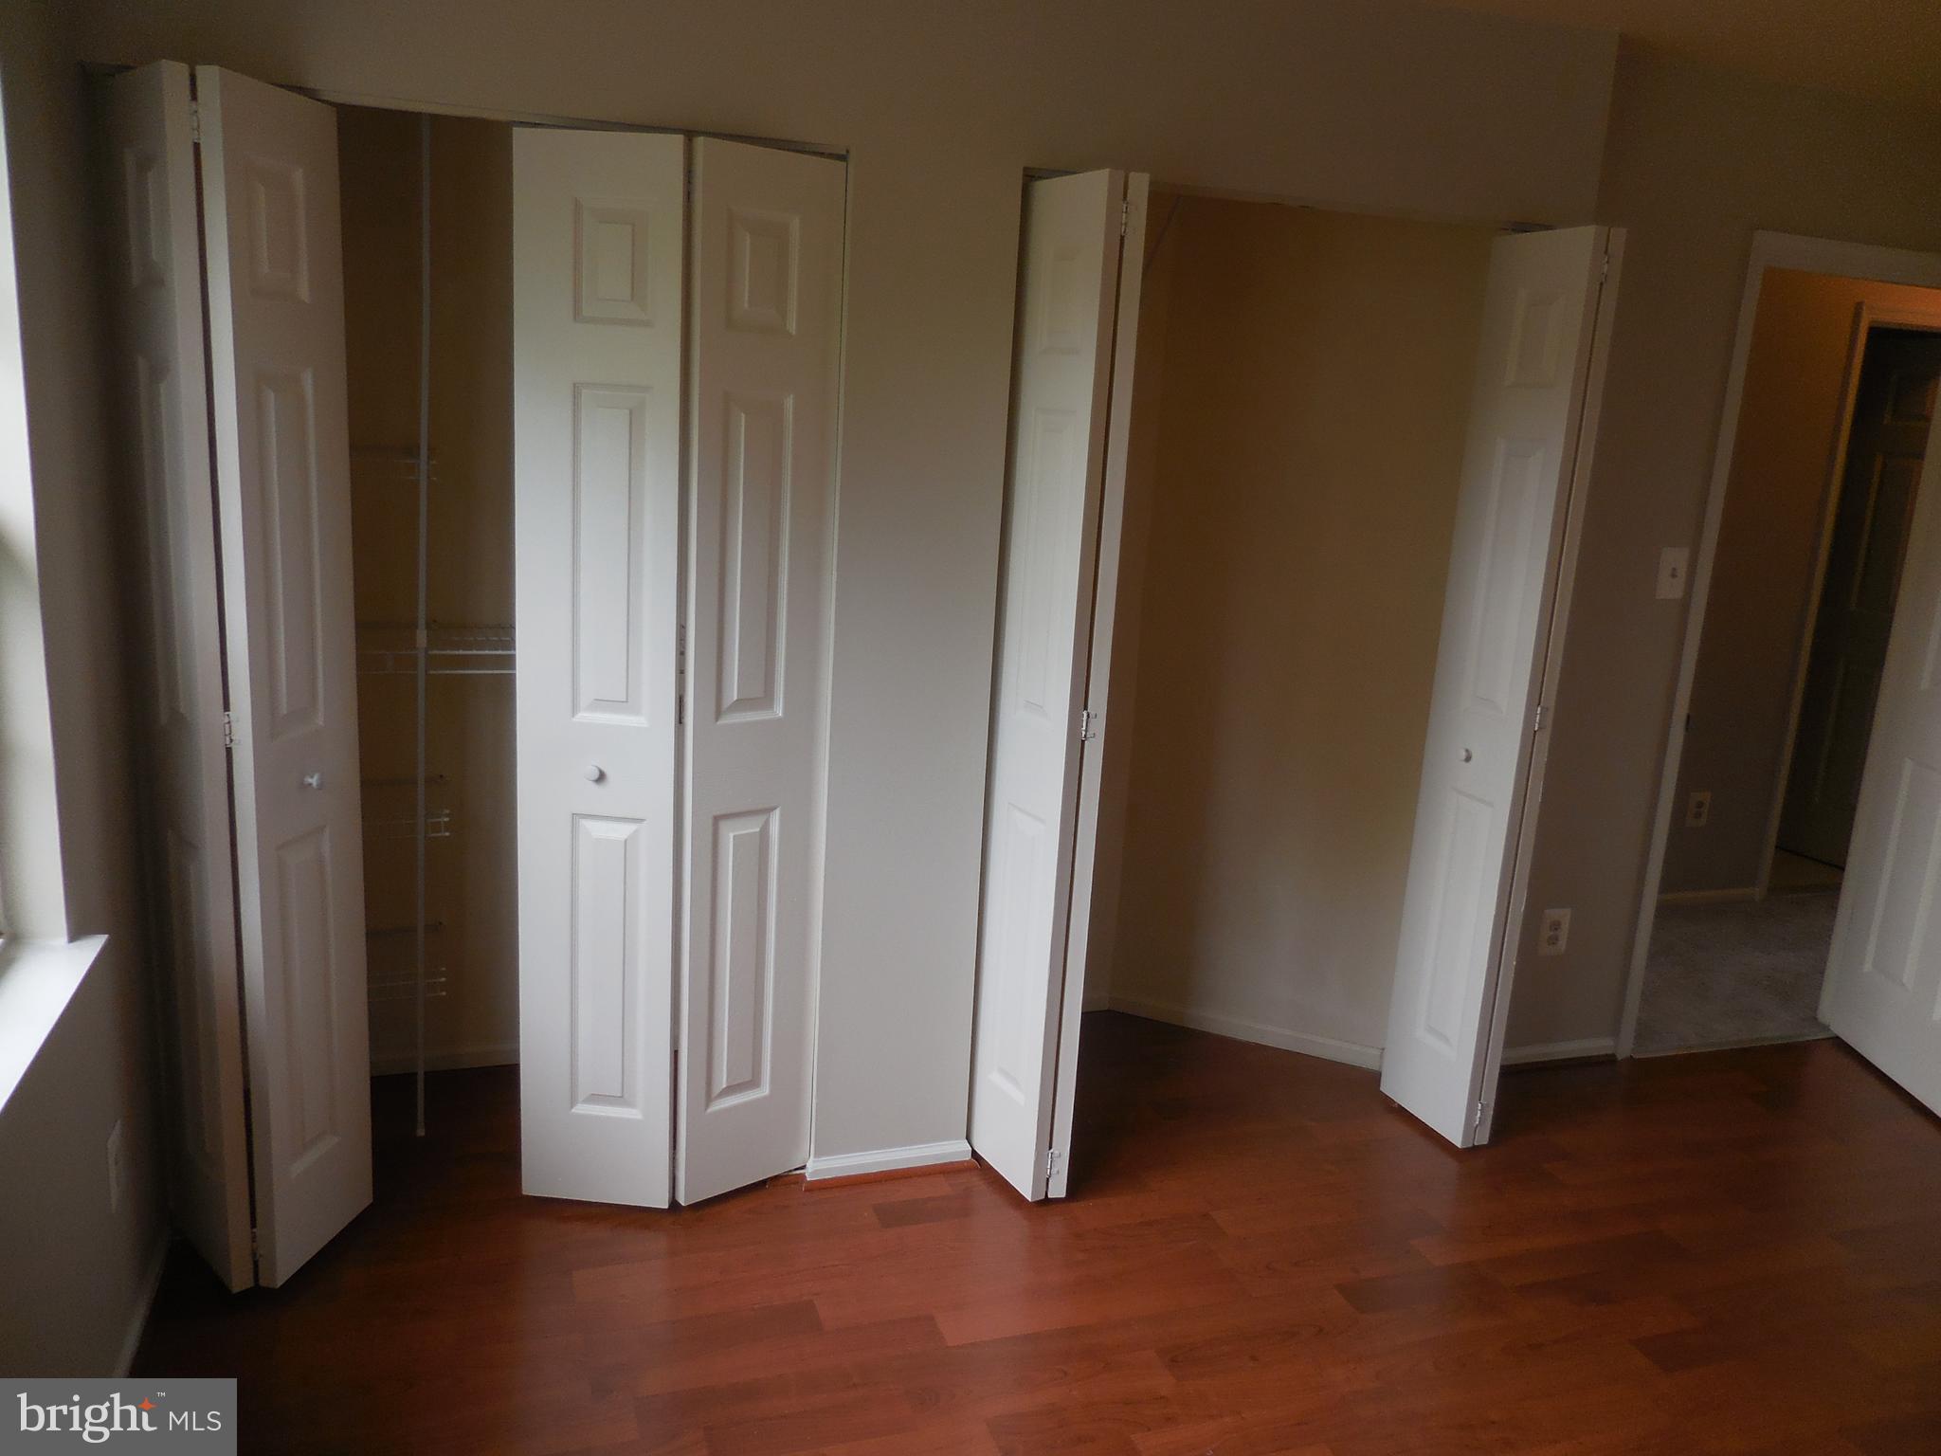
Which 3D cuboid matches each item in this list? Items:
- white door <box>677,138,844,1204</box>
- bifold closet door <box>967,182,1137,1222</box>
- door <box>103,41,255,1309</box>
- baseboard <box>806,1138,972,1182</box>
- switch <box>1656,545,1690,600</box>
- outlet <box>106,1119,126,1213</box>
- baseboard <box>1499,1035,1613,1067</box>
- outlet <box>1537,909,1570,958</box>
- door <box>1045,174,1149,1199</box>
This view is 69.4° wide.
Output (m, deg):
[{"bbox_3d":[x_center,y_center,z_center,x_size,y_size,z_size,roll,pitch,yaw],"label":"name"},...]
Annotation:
[{"bbox_3d":[-0.407,-0.039,2.678,0.290,2.000,0.036,-7,16,-39],"label":"white door"},{"bbox_3d":[0.136,-0.029,2.778,0.036,2.000,0.255,-4,14,-30],"label":"bifold closet door"},{"bbox_3d":[-1.312,-0.020,2.347,0.036,2.000,0.290,-8,17,-43],"label":"door"},{"bbox_3d":[-0.169,0.920,2.967,0.360,0.056,0.015,-1,13,-18],"label":"baseboard"},{"bbox_3d":[1.712,-0.374,3.409,0.076,0.120,0.009,-1,13,-18],"label":"switch"},{"bbox_3d":[-1.379,0.712,2.274,0.009,0.122,0.077,-1,13,-18],"label":"outlet"},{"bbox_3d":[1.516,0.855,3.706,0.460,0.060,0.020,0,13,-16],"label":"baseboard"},{"bbox_3d":[1.481,0.519,3.545,0.076,0.118,0.009,-1,13,-18],"label":"outlet"},{"bbox_3d":[0.231,-0.031,2.813,0.036,2.000,0.255,2,12,-5],"label":"door"}]

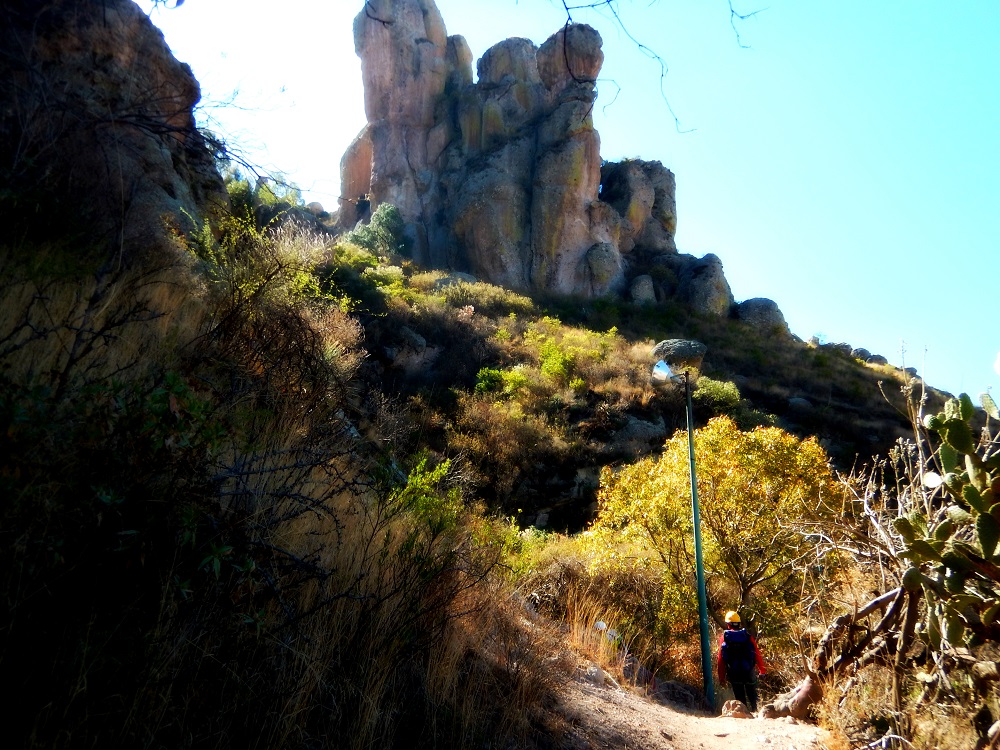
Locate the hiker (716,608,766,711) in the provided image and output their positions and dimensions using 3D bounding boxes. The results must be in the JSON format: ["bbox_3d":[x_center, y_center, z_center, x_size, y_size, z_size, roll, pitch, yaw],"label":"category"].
[{"bbox_3d":[3.647,4.466,12.600,0.660,1.750,0.500,-3,-17,10],"label":"hiker"}]

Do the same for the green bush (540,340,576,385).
[{"bbox_3d":[3.142,-0.671,45.000,1.950,2.250,1.900,0,-17,0],"label":"green bush"}]

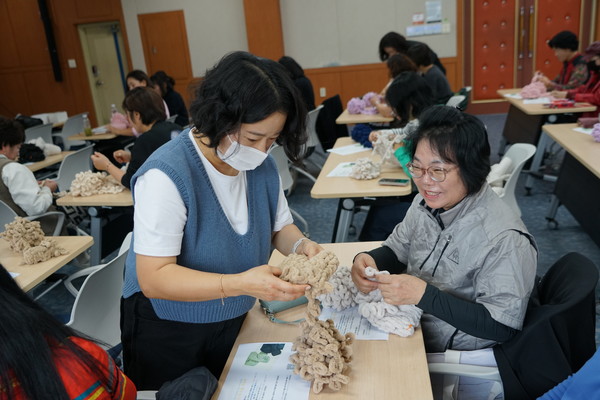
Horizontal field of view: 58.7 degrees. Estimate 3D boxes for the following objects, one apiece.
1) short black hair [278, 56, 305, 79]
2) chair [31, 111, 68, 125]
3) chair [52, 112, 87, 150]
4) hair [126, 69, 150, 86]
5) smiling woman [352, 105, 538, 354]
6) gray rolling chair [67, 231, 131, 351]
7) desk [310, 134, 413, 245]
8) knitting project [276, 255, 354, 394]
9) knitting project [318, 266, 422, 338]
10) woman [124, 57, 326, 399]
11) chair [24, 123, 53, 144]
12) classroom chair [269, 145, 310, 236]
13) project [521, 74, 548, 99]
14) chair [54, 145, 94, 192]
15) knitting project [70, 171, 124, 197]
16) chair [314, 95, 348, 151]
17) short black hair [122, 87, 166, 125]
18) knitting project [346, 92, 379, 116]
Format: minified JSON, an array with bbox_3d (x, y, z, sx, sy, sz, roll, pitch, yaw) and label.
[{"bbox_3d":[-0.103,-1.146,4.754,0.230,0.250,0.200,2,19,19],"label":"short black hair"},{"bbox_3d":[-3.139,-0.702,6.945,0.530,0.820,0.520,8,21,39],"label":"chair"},{"bbox_3d":[-2.838,-0.590,6.504,0.560,0.820,0.570,-2,17,10],"label":"chair"},{"bbox_3d":[-1.411,-1.050,4.739,0.220,0.220,0.200,-8,18,-9],"label":"hair"},{"bbox_3d":[0.466,0.402,1.421,0.700,1.260,0.520,-12,19,-21],"label":"smiling woman"},{"bbox_3d":[-0.822,0.550,2.061,0.550,0.800,0.550,-1,19,12],"label":"gray rolling chair"},{"bbox_3d":[0.411,0.102,3.231,0.478,0.720,1.242,-2,18,10],"label":"desk"},{"bbox_3d":[0.040,0.263,1.221,0.180,0.230,0.270,-2,17,10],"label":"knitting project"},{"bbox_3d":[0.186,0.249,1.415,0.260,0.120,0.220,-2,17,10],"label":"knitting project"},{"bbox_3d":[-0.161,0.326,1.445,0.500,1.450,0.470,5,19,31],"label":"woman"},{"bbox_3d":[-3.204,-0.447,6.328,0.560,0.810,0.520,4,20,25],"label":"chair"},{"bbox_3d":[-0.224,-0.091,4.437,0.560,0.810,0.520,4,21,27],"label":"classroom chair"},{"bbox_3d":[2.087,-1.028,4.724,0.260,0.220,0.240,-2,18,10],"label":"project"},{"bbox_3d":[-1.847,-0.006,4.216,0.560,0.820,0.570,-2,17,10],"label":"chair"},{"bbox_3d":[-1.162,-0.106,3.029,0.280,0.120,0.200,-2,17,10],"label":"knitting project"},{"bbox_3d":[0.163,-0.612,5.618,0.560,0.830,0.550,-2,17,10],"label":"chair"},{"bbox_3d":[-0.819,-0.501,2.866,0.220,0.210,0.190,-2,18,10],"label":"short black hair"},{"bbox_3d":[0.564,-0.857,4.683,0.280,0.170,0.220,-2,18,10],"label":"knitting project"}]

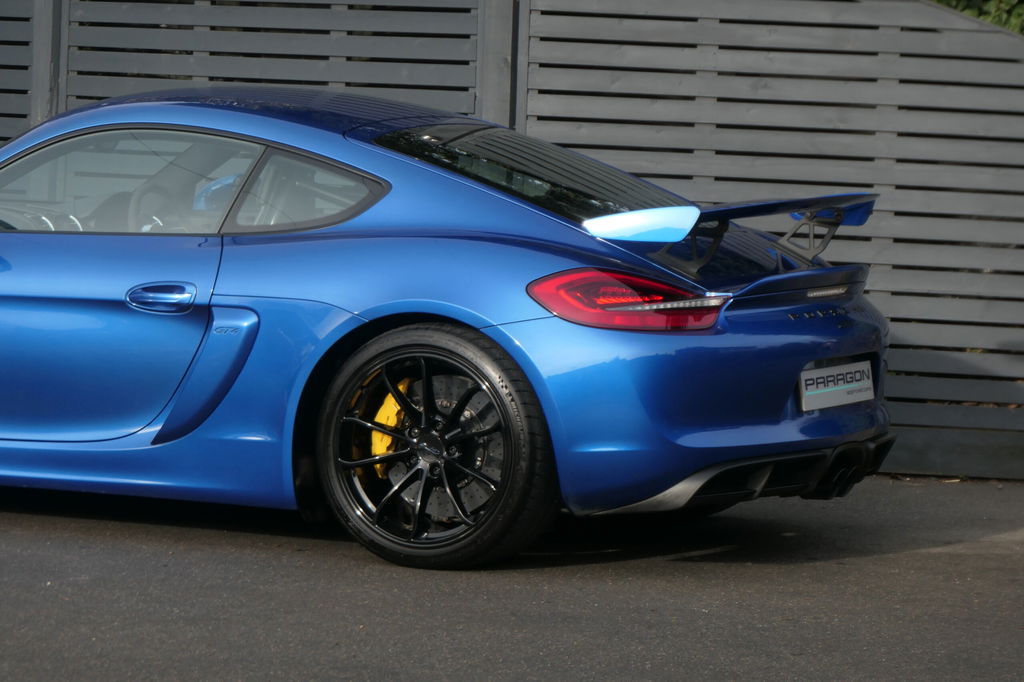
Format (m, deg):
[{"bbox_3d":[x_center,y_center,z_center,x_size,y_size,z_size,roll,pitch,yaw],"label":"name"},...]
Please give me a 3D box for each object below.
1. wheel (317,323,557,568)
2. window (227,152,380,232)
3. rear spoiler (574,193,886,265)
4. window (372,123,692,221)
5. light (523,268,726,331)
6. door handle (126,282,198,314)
[{"bbox_3d":[-0.182,0.273,14.672,0.685,0.680,0.300,4,5,25],"label":"wheel"},{"bbox_3d":[-0.576,-0.413,14.919,0.500,0.250,0.090,5,-11,18],"label":"window"},{"bbox_3d":[0.621,-0.302,15.091,0.370,0.220,1.310,4,5,25],"label":"rear spoiler"},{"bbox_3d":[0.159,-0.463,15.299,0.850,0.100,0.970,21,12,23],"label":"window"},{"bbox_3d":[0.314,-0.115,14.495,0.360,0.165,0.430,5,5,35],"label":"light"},{"bbox_3d":[-0.973,-0.119,14.903,0.225,0.090,0.055,4,5,25],"label":"door handle"}]

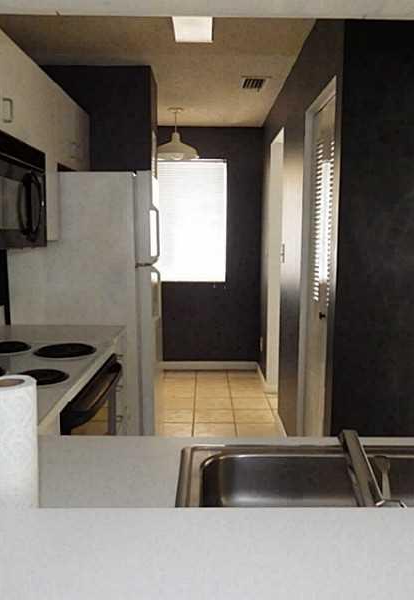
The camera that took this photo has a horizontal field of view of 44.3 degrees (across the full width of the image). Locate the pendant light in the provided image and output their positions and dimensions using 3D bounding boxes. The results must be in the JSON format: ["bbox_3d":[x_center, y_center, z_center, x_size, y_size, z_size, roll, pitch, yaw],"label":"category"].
[{"bbox_3d":[-0.264,-1.407,4.270,0.390,0.390,0.390,0,7,0],"label":"pendant light"}]

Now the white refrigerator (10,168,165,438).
[{"bbox_3d":[-0.639,0.153,3.013,0.770,1.700,0.700,0,7,0],"label":"white refrigerator"}]

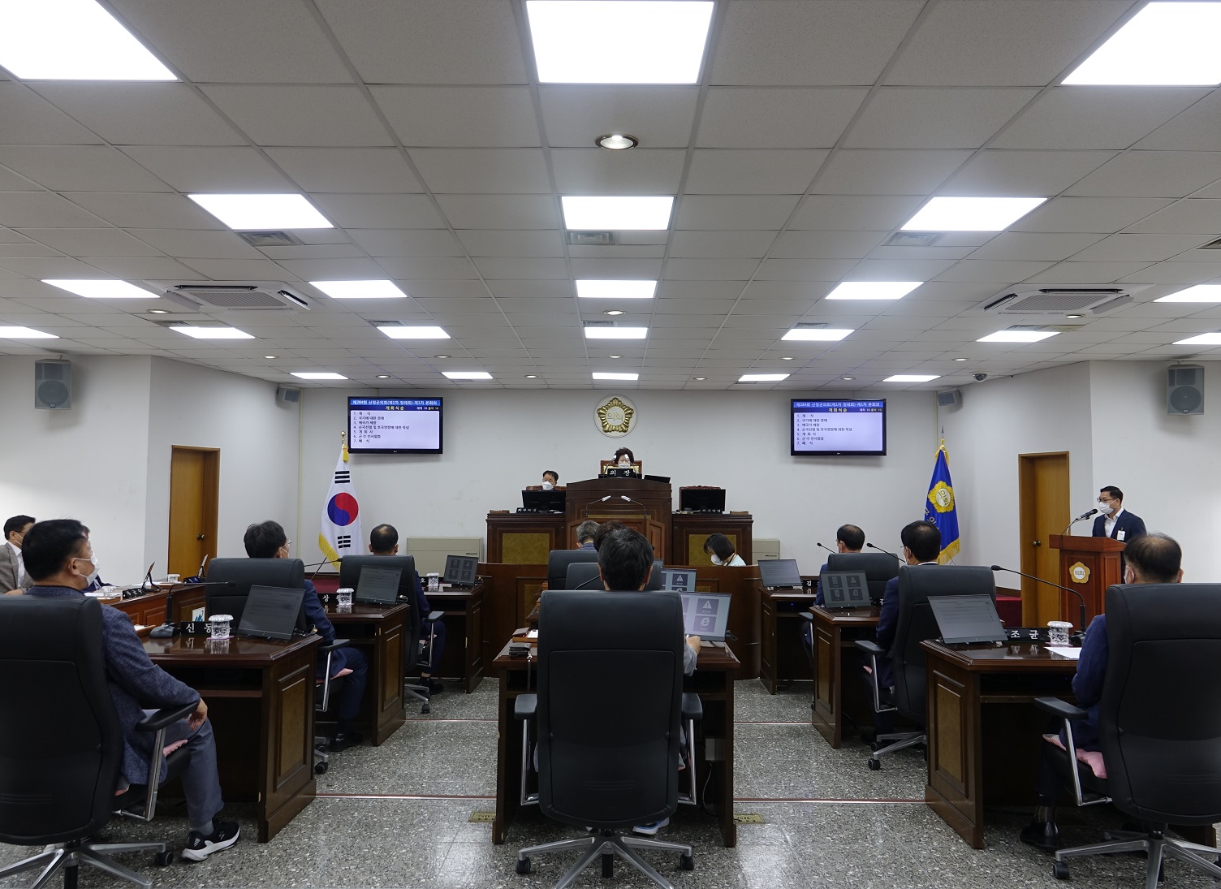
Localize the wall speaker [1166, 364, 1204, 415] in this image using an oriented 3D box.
[{"bbox_3d":[6.163,-0.580,9.527,0.340,0.510,0.310,-1,9,25],"label":"wall speaker"}]

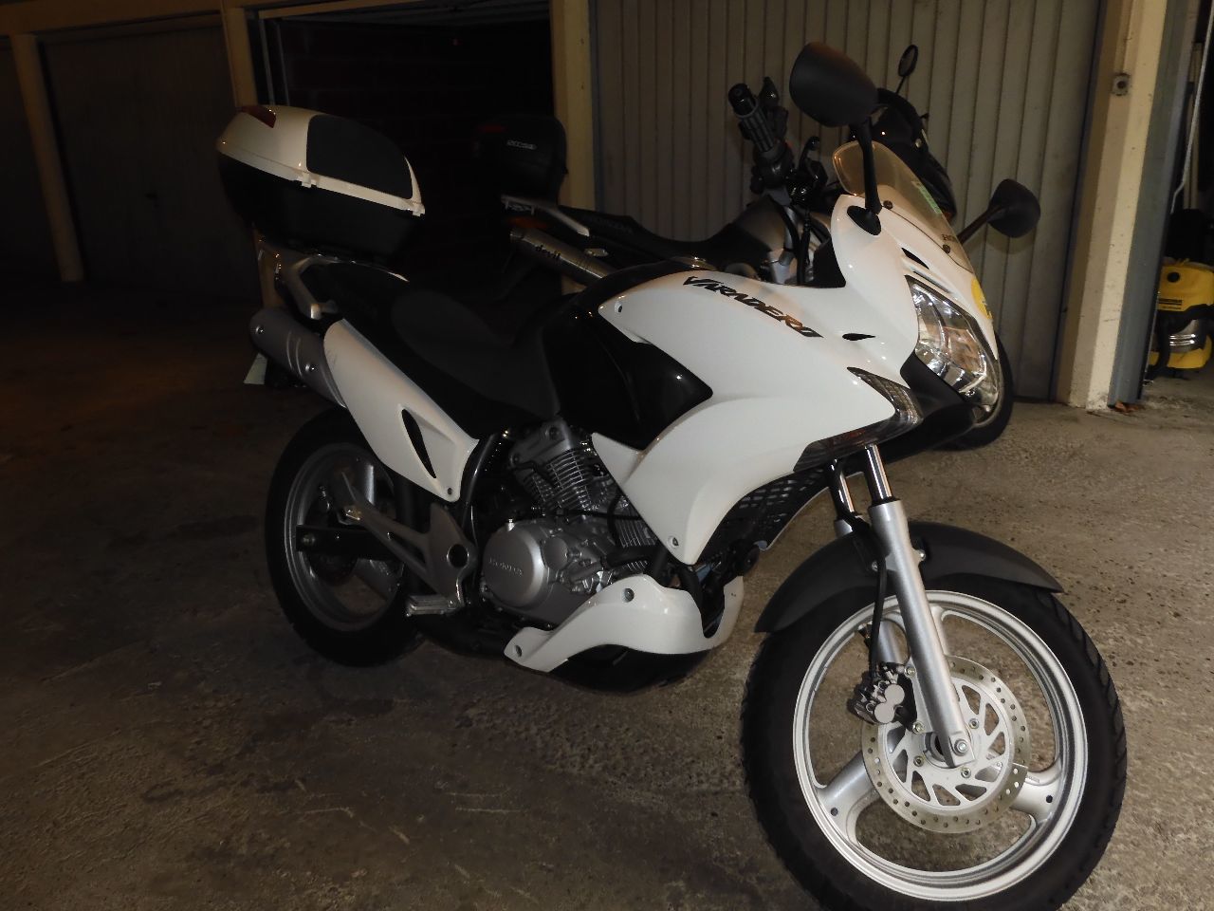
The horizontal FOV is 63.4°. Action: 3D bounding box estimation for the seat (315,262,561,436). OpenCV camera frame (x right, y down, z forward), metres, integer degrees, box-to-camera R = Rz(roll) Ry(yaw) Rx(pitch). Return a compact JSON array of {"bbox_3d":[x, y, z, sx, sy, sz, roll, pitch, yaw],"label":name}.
[{"bbox_3d":[-0.342,-0.232,2.229,0.860,0.310,0.310,13,8,36],"label":"seat"}]

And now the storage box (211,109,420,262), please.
[{"bbox_3d":[-0.745,-0.696,2.523,0.440,0.320,0.430,20,12,35],"label":"storage box"}]

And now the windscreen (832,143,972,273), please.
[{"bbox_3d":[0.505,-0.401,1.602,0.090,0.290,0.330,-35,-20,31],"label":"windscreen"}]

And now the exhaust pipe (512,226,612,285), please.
[{"bbox_3d":[-0.173,-0.791,3.958,0.460,0.110,0.110,24,12,12],"label":"exhaust pipe"}]

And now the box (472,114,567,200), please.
[{"bbox_3d":[-0.342,-1.245,4.145,0.370,0.300,0.400,12,9,14],"label":"box"}]

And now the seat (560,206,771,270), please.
[{"bbox_3d":[0.214,-0.884,4.028,0.860,0.260,0.300,4,7,15],"label":"seat"}]

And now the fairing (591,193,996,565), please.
[{"bbox_3d":[0.338,-0.125,1.728,0.660,0.640,0.460,13,8,36],"label":"fairing"}]

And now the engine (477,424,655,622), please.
[{"bbox_3d":[-0.005,0.146,1.983,0.400,0.400,0.360,13,8,36],"label":"engine"}]

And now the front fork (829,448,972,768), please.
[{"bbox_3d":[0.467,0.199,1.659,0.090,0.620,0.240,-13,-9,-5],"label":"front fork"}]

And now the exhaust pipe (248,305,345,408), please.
[{"bbox_3d":[-0.680,-0.210,2.292,0.420,0.125,0.125,27,16,33],"label":"exhaust pipe"}]

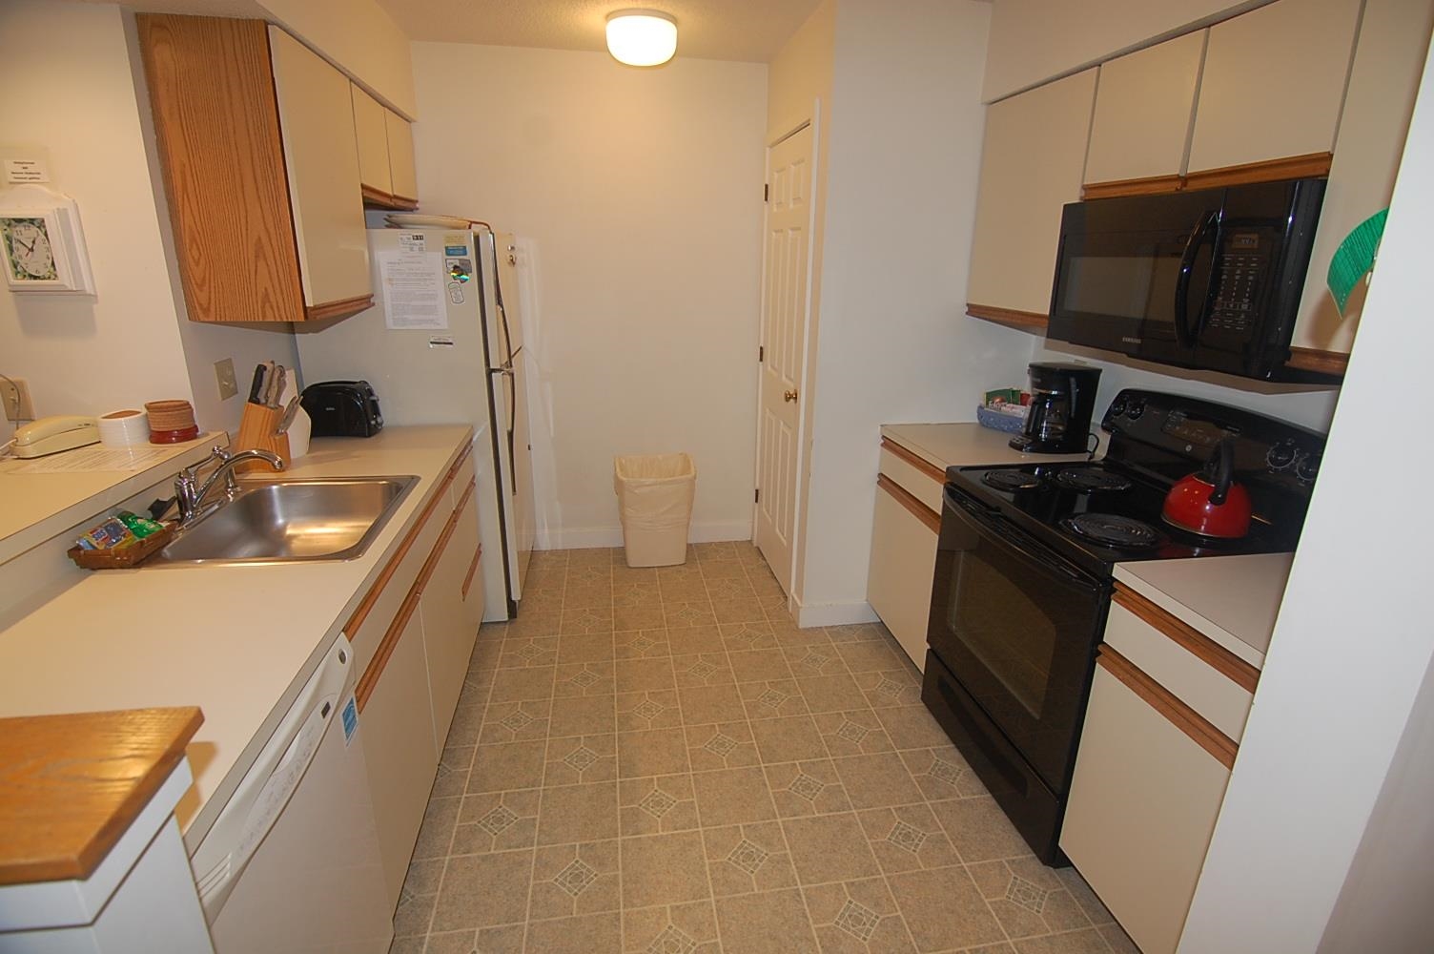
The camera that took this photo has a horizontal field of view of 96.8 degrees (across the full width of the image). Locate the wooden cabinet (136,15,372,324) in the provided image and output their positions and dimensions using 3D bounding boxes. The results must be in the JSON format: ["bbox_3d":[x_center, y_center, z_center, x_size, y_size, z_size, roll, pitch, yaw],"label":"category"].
[{"bbox_3d":[-1.401,-0.906,2.029,0.325,0.775,0.564,-2,18,-10],"label":"wooden cabinet"}]

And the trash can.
[{"bbox_3d":[-0.323,0.208,3.472,0.430,0.550,0.310,-2,19,-9],"label":"trash can"}]

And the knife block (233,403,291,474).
[{"bbox_3d":[-1.425,-0.129,1.995,0.170,0.215,0.090,0,18,-4],"label":"knife block"}]

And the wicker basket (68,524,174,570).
[{"bbox_3d":[-1.293,0.148,1.396,0.155,0.060,0.200,-2,18,-10],"label":"wicker basket"}]

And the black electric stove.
[{"bbox_3d":[1.188,0.393,2.014,0.700,1.190,0.750,-2,19,-9],"label":"black electric stove"}]

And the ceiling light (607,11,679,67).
[{"bbox_3d":[-0.304,-1.785,2.582,0.280,0.135,0.280,-2,18,-10],"label":"ceiling light"}]

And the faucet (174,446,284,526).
[{"bbox_3d":[-1.246,0.011,1.640,0.255,0.190,0.150,-2,19,-9],"label":"faucet"}]

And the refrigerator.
[{"bbox_3d":[-1.290,-0.231,2.936,0.790,1.670,0.680,-2,19,-9],"label":"refrigerator"}]

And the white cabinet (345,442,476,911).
[{"bbox_3d":[-1.173,0.488,1.953,0.628,0.858,1.334,-2,18,-10],"label":"white cabinet"}]

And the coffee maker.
[{"bbox_3d":[1.294,-0.271,2.483,0.265,0.320,0.190,0,18,-5],"label":"coffee maker"}]

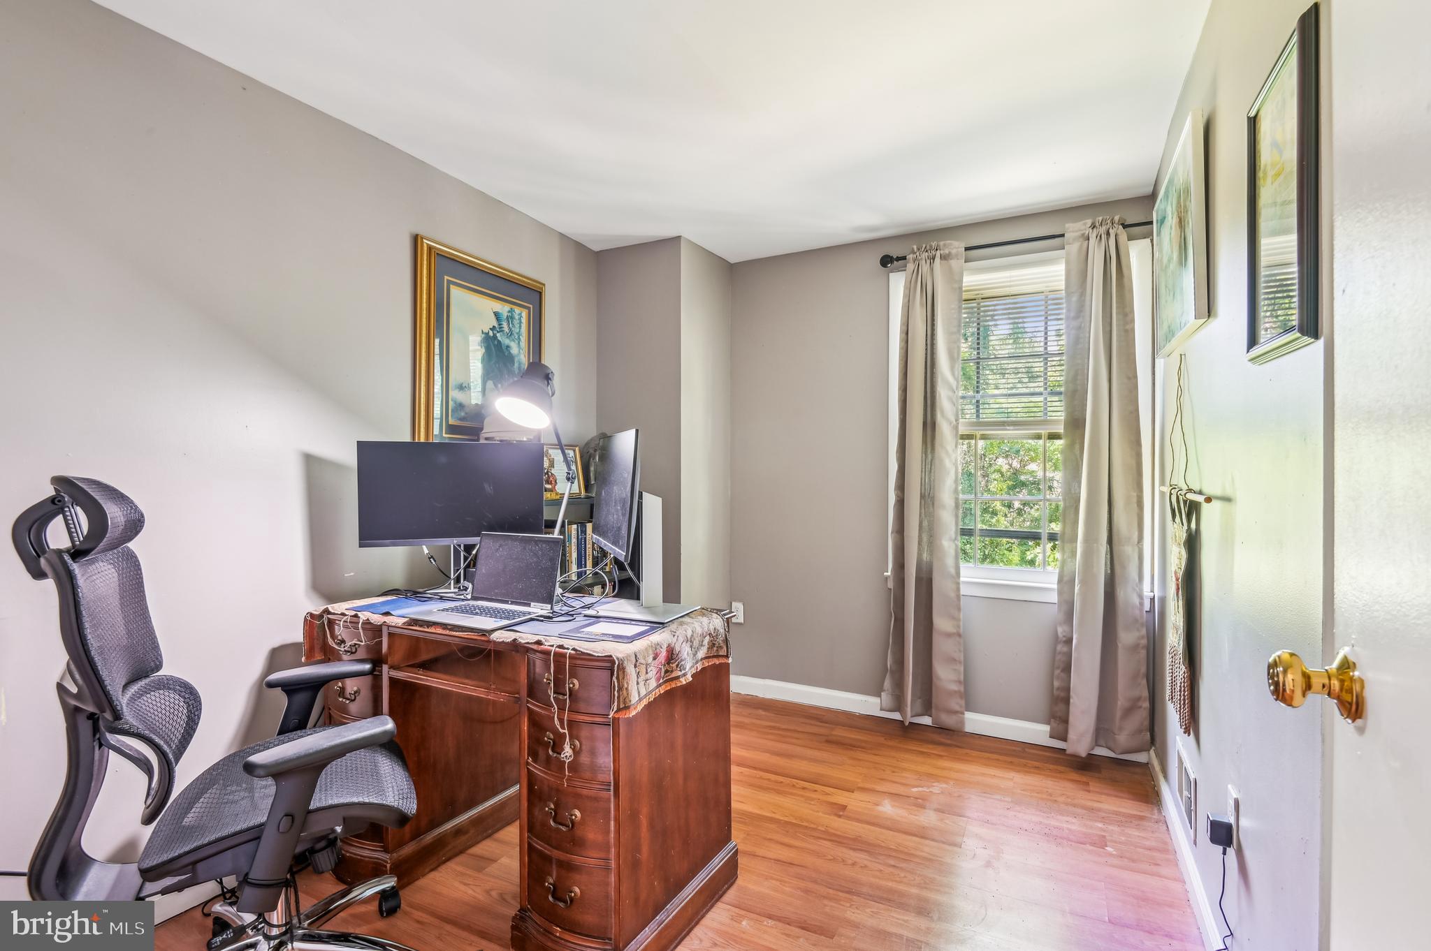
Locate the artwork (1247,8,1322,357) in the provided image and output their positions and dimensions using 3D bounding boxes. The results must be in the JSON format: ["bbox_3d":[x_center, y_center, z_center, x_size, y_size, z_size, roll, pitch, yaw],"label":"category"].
[{"bbox_3d":[0.947,-0.450,1.074,0.025,0.490,0.330,0,0,29],"label":"artwork"}]

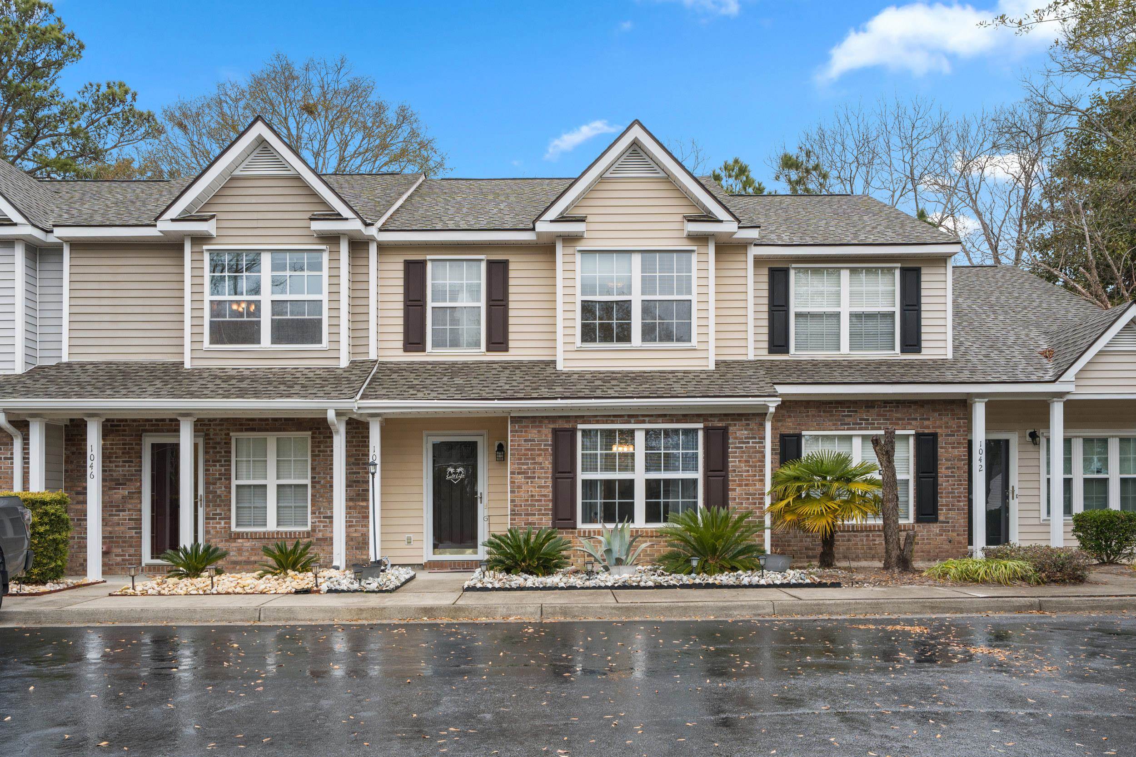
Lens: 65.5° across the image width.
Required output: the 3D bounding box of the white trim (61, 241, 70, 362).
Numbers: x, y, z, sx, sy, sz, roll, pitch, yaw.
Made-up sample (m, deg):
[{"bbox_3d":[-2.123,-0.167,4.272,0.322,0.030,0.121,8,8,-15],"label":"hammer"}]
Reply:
[{"bbox_3d":[-7.988,-1.220,14.050,0.110,1.920,0.100,0,-1,-2],"label":"white trim"}]

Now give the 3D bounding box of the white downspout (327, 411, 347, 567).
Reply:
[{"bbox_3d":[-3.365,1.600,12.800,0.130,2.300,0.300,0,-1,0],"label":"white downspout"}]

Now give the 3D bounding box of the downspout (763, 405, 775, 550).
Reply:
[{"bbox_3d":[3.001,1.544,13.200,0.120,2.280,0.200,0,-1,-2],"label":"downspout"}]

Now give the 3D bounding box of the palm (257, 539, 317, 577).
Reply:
[{"bbox_3d":[-4.117,2.639,12.950,0.880,0.560,0.820,0,-2,0],"label":"palm"}]

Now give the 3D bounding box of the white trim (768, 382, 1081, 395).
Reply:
[{"bbox_3d":[5.485,0.166,13.800,4.870,0.150,0.070,0,-2,0],"label":"white trim"}]

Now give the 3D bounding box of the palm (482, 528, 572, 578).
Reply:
[{"bbox_3d":[-0.570,2.394,12.200,1.220,0.690,1.120,0,-2,0],"label":"palm"}]

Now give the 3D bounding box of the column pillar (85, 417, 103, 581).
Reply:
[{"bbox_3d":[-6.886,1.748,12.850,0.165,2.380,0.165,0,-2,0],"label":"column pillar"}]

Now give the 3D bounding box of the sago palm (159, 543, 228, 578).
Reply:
[{"bbox_3d":[-5.341,2.599,12.600,1.000,0.510,0.900,0,-1,-2],"label":"sago palm"}]

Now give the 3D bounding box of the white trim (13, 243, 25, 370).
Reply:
[{"bbox_3d":[-8.566,-1.130,13.810,0.120,2.090,0.100,0,-2,0],"label":"white trim"}]

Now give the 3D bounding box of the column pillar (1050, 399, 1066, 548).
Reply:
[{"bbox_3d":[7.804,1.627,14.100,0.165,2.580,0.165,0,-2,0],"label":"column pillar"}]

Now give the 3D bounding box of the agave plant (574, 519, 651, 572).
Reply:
[{"bbox_3d":[0.663,2.409,12.700,1.070,0.780,0.950,0,-1,-2],"label":"agave plant"}]

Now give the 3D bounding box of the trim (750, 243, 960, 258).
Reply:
[{"bbox_3d":[4.830,-2.163,14.860,3.550,0.160,0.070,0,-2,0],"label":"trim"}]

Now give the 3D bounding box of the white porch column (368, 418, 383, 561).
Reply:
[{"bbox_3d":[-2.897,1.713,13.280,0.200,2.220,0.190,0,-1,-2],"label":"white porch column"}]

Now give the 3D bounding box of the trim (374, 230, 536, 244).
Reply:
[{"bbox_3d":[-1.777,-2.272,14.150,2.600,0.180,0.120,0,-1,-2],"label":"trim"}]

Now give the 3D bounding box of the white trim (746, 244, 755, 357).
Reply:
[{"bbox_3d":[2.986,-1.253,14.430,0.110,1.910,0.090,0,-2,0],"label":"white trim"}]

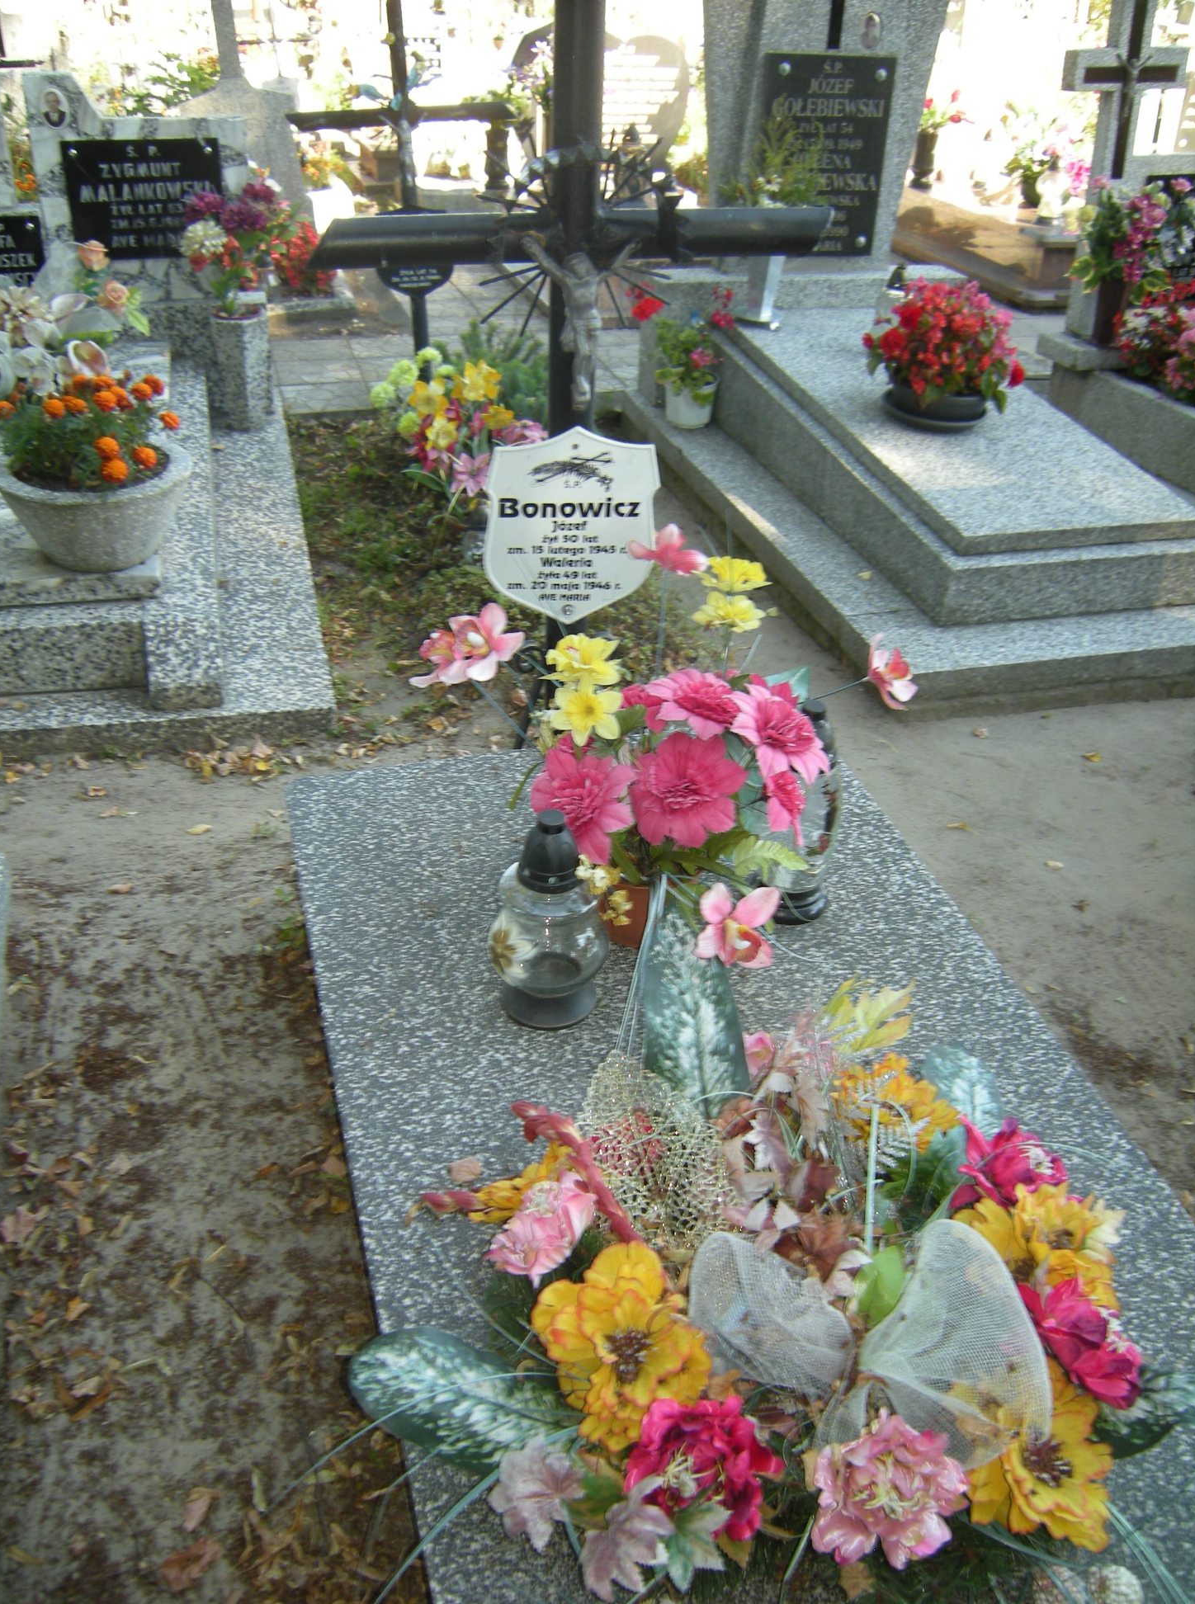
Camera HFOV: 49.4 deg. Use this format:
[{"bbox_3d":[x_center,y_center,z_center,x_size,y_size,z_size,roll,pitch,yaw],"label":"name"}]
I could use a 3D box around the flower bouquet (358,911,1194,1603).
[{"bbox_3d":[0.111,0.386,1.232,0.670,0.240,0.630,-7,34,-15],"label":"flower bouquet"}]

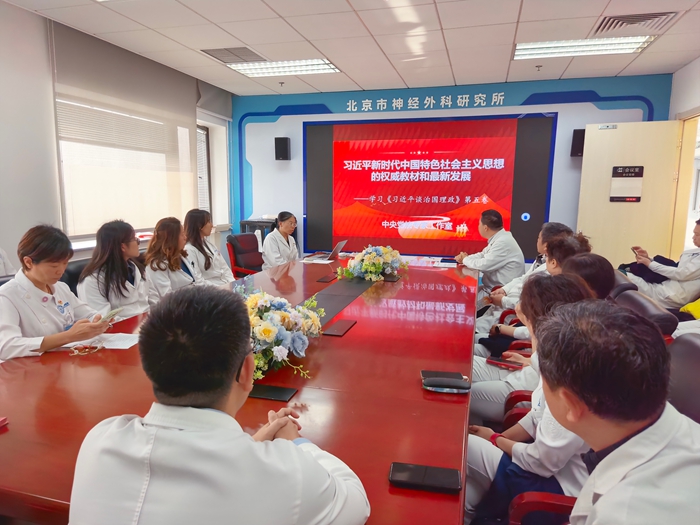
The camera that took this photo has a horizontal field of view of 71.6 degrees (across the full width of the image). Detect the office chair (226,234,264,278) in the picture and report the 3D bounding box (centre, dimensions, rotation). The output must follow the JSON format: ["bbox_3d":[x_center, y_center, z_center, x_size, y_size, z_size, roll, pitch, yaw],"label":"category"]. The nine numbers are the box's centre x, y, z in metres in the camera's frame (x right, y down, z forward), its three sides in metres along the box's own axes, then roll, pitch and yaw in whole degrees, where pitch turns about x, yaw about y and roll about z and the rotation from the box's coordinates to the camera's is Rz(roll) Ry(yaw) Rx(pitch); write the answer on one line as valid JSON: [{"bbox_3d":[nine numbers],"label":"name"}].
[{"bbox_3d":[-0.860,0.215,4.905,0.640,1.000,0.620,4,9,25],"label":"office chair"}]

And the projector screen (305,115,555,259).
[{"bbox_3d":[0.929,-0.968,6.425,3.270,1.820,0.100,2,8,15],"label":"projector screen"}]

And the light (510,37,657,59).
[{"bbox_3d":[2.134,-2.004,4.516,1.170,0.080,0.560,3,8,15],"label":"light"}]

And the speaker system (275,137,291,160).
[{"bbox_3d":[-0.928,-1.578,6.739,0.210,0.315,0.180,0,8,1],"label":"speaker system"}]

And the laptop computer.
[{"bbox_3d":[-0.232,-0.131,4.987,0.320,0.190,0.320,2,8,15],"label":"laptop computer"}]

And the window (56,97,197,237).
[{"bbox_3d":[-2.154,-0.915,5.033,0.100,1.180,2.000,3,8,15],"label":"window"}]

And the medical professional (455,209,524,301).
[{"bbox_3d":[1.218,0.185,4.240,0.700,1.280,0.540,6,9,33],"label":"medical professional"}]

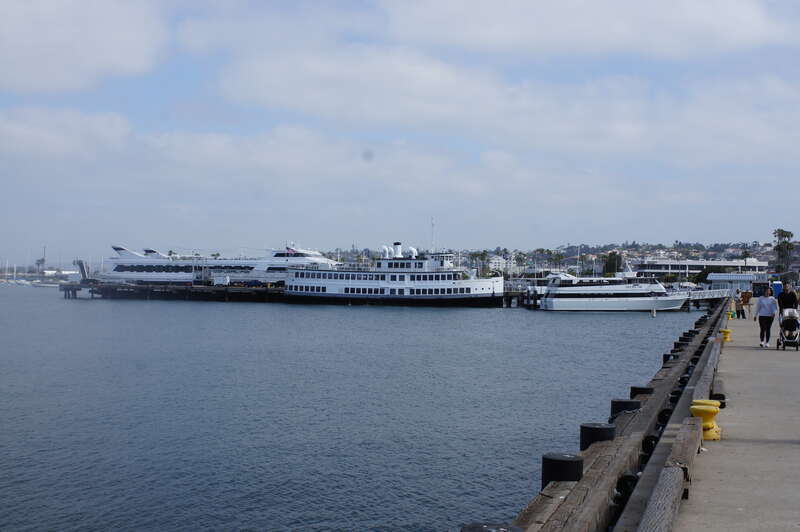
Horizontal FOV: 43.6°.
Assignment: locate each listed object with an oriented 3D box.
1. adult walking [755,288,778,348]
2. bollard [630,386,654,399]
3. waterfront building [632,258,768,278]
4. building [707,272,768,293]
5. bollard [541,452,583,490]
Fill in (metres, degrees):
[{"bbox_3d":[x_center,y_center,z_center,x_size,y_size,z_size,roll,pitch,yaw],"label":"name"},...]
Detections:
[{"bbox_3d":[10.110,1.431,27.600,0.560,1.660,0.360,0,-1,19],"label":"adult walking"},{"bbox_3d":[3.689,1.940,15.200,0.350,0.200,0.350,0,-1,19],"label":"bollard"},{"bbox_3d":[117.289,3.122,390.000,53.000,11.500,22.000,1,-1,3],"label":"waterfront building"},{"bbox_3d":[47.288,2.872,140.000,8.400,3.700,6.000,0,-1,19],"label":"building"},{"bbox_3d":[1.399,1.782,8.600,0.355,0.290,0.355,0,-1,19],"label":"bollard"}]

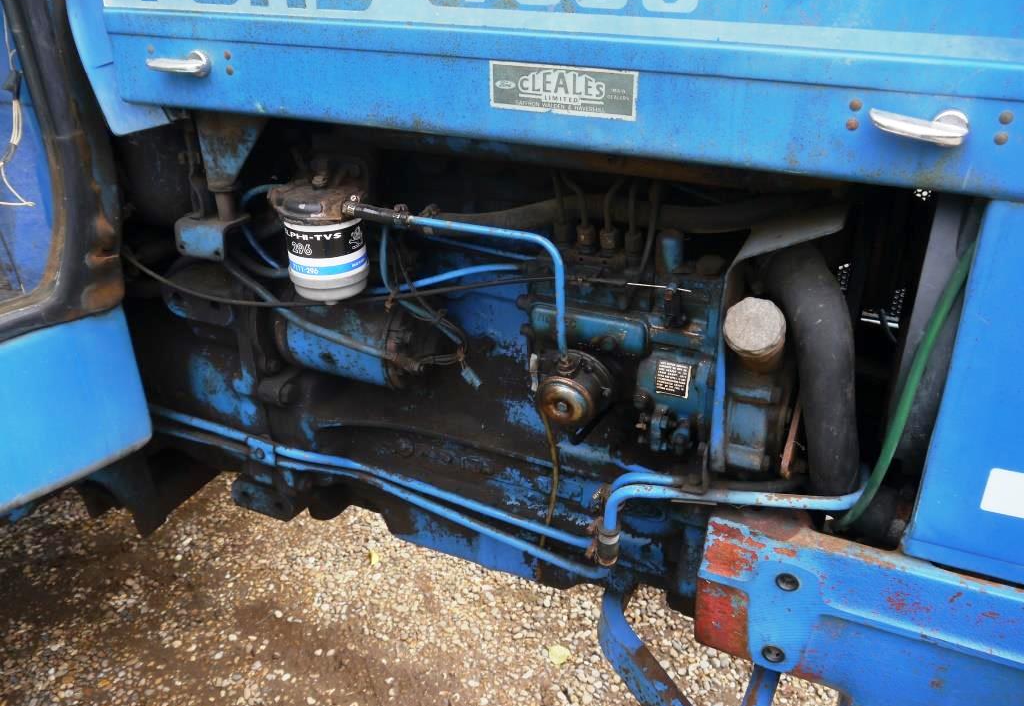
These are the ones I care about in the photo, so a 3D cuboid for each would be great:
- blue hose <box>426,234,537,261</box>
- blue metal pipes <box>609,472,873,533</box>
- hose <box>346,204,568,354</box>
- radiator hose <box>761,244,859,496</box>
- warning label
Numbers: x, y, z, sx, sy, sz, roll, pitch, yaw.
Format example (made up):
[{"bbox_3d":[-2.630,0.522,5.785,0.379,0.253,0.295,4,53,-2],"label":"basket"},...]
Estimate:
[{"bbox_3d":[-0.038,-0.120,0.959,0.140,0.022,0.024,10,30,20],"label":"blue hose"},{"bbox_3d":[0.230,0.157,0.872,0.248,0.090,0.080,10,30,20],"label":"blue metal pipes"},{"bbox_3d":[-0.062,-0.079,0.889,0.263,0.144,0.032,10,30,20],"label":"hose"},{"bbox_3d":[0.346,0.029,0.967,0.160,0.315,0.085,10,30,20],"label":"radiator hose"},{"bbox_3d":[0.168,0.028,0.864,0.037,0.040,0.002,10,30,20],"label":"warning label"}]

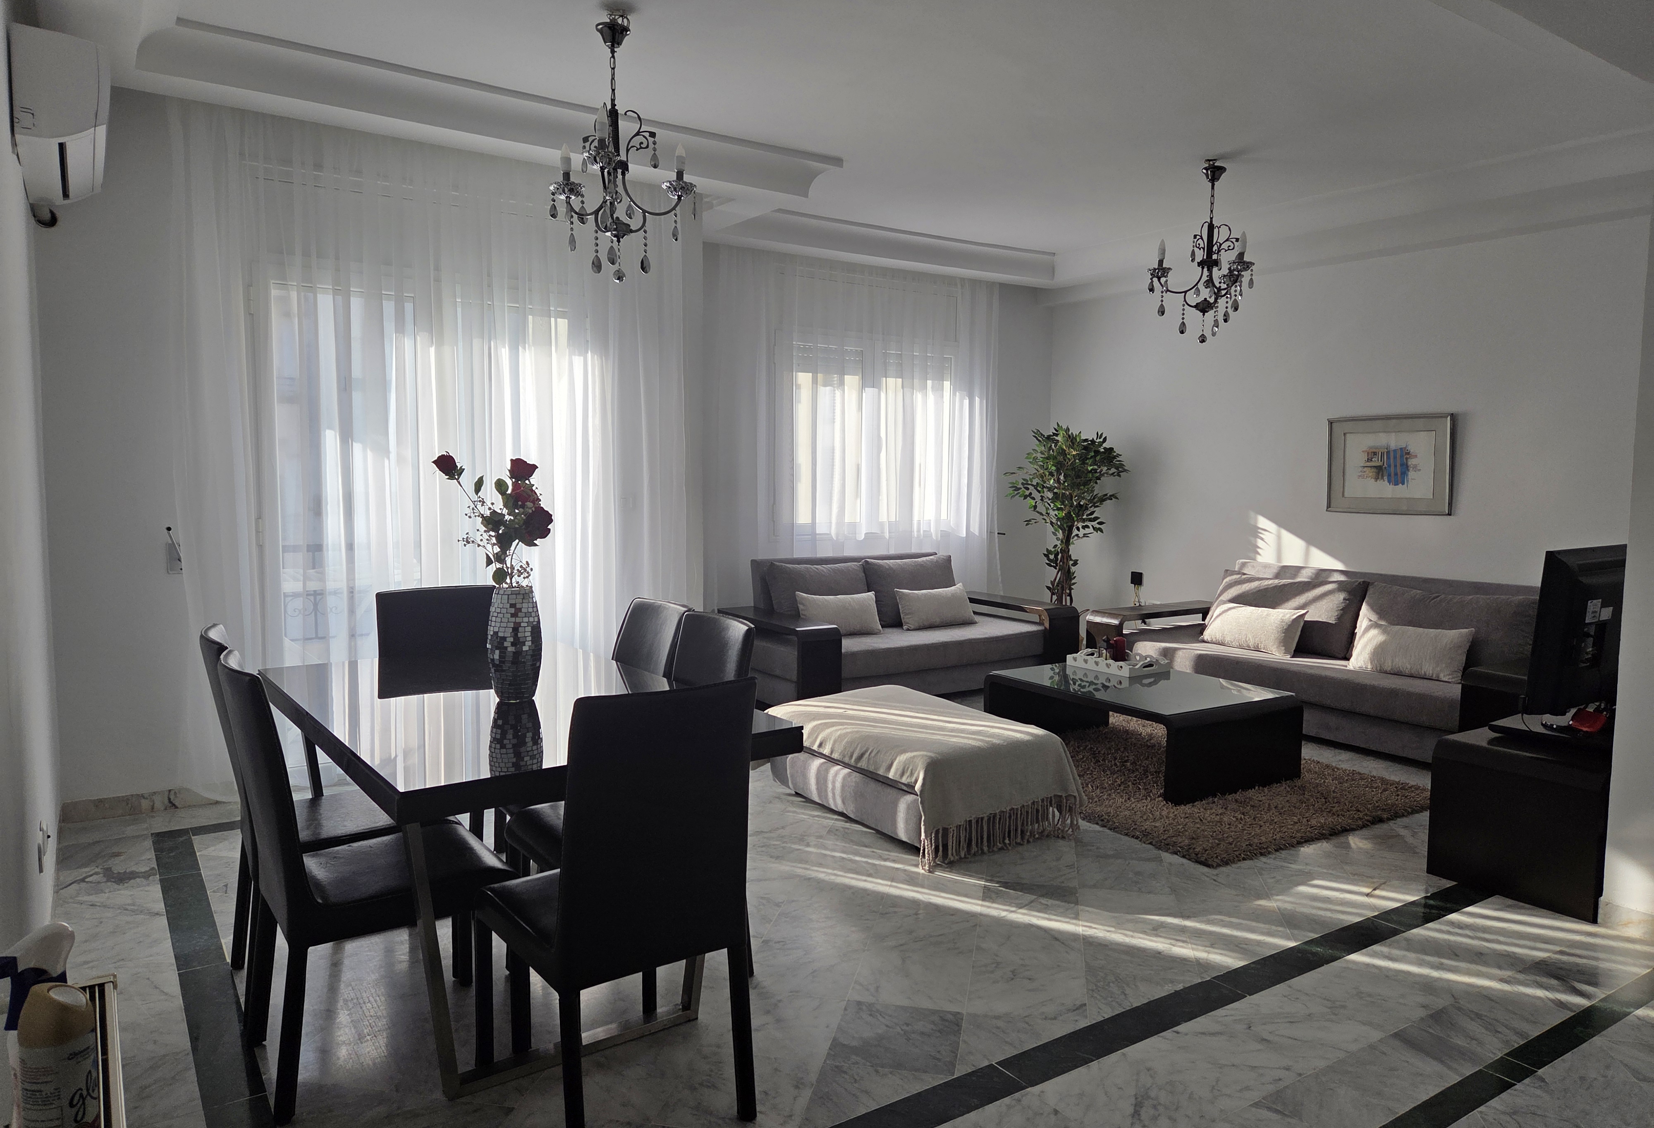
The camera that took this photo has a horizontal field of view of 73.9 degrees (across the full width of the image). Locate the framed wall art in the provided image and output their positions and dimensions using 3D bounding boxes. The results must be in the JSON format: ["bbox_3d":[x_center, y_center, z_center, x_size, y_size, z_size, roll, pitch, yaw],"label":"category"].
[{"bbox_3d":[3.145,-0.553,6.190,0.031,0.542,0.716,-3,6,-34],"label":"framed wall art"}]

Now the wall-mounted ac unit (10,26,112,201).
[{"bbox_3d":[-2.046,-1.166,2.944,0.198,0.251,0.789,-2,6,-34],"label":"wall-mounted ac unit"}]

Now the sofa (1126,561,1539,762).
[{"bbox_3d":[2.724,0.470,6.049,0.900,0.828,2.474,-3,6,-34],"label":"sofa"}]

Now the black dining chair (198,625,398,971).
[{"bbox_3d":[-1.362,0.659,3.037,0.603,0.997,0.445,-2,6,-34],"label":"black dining chair"}]

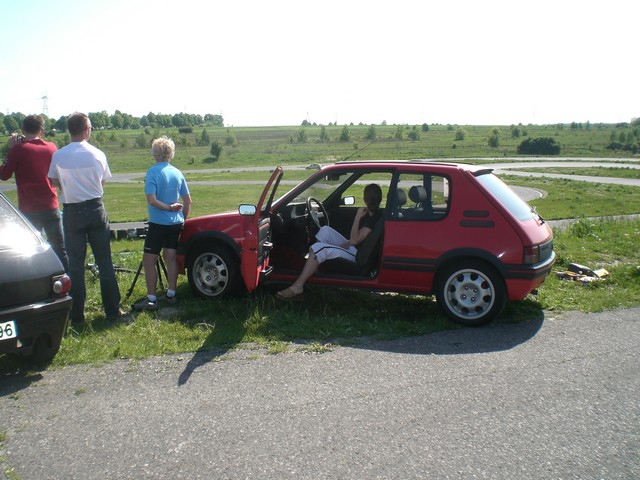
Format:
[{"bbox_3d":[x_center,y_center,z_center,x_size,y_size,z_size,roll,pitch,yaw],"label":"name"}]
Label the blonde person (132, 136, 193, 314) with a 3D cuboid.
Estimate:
[{"bbox_3d":[-1.444,-0.150,6.400,0.490,1.560,0.360,-2,9,-11],"label":"blonde person"}]

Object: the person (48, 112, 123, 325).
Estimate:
[{"bbox_3d":[-1.986,-0.178,5.950,0.570,1.770,0.400,-1,9,-6],"label":"person"}]

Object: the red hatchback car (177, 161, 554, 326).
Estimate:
[{"bbox_3d":[0.335,-0.100,6.830,3.700,1.360,1.600,3,9,21],"label":"red hatchback car"}]

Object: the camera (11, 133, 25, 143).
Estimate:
[{"bbox_3d":[-2.789,-0.948,6.500,0.100,0.080,0.120,-3,9,-19],"label":"camera"}]

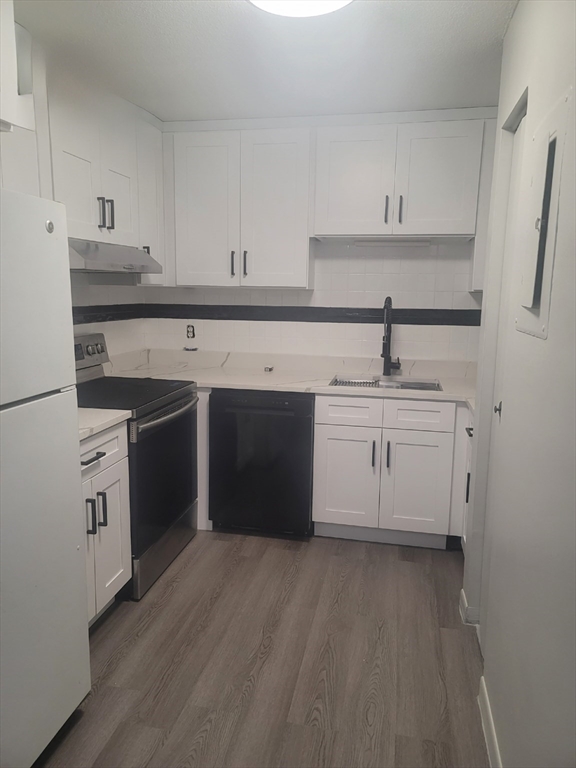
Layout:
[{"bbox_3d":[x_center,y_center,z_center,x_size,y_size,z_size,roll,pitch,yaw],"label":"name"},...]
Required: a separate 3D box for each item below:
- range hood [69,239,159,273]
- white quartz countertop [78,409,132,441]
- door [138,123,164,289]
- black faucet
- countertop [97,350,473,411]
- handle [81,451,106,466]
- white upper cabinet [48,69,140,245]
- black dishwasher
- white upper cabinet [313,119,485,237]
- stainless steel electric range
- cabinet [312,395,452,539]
[{"bbox_3d":[-1.010,-0.642,2.801,0.467,0.144,0.769,3,10,12],"label":"range hood"},{"bbox_3d":[-1.074,0.169,2.232,0.653,0.038,0.598,3,10,12],"label":"white quartz countertop"},{"bbox_3d":[-0.814,-1.044,3.283,0.030,0.900,0.340,3,10,12],"label":"door"},{"bbox_3d":[0.647,-0.288,3.446,0.121,0.504,0.221,4,10,16],"label":"black faucet"},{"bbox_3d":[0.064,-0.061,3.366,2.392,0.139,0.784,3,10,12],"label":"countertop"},{"bbox_3d":[-0.766,0.291,2.176,0.035,0.013,0.141,3,10,12],"label":"handle"},{"bbox_3d":[-1.070,-1.063,2.756,0.327,0.702,0.771,3,10,12],"label":"white upper cabinet"},{"bbox_3d":[-0.089,0.419,3.517,0.615,0.853,0.613,3,10,12],"label":"black dishwasher"},{"bbox_3d":[0.641,-1.175,3.288,0.922,0.611,0.332,3,10,12],"label":"white upper cabinet"},{"bbox_3d":[-0.888,0.363,2.935,0.688,1.176,0.766,3,10,12],"label":"stainless steel electric range"},{"bbox_3d":[0.590,0.425,3.409,0.763,0.806,0.618,3,10,12],"label":"cabinet"}]

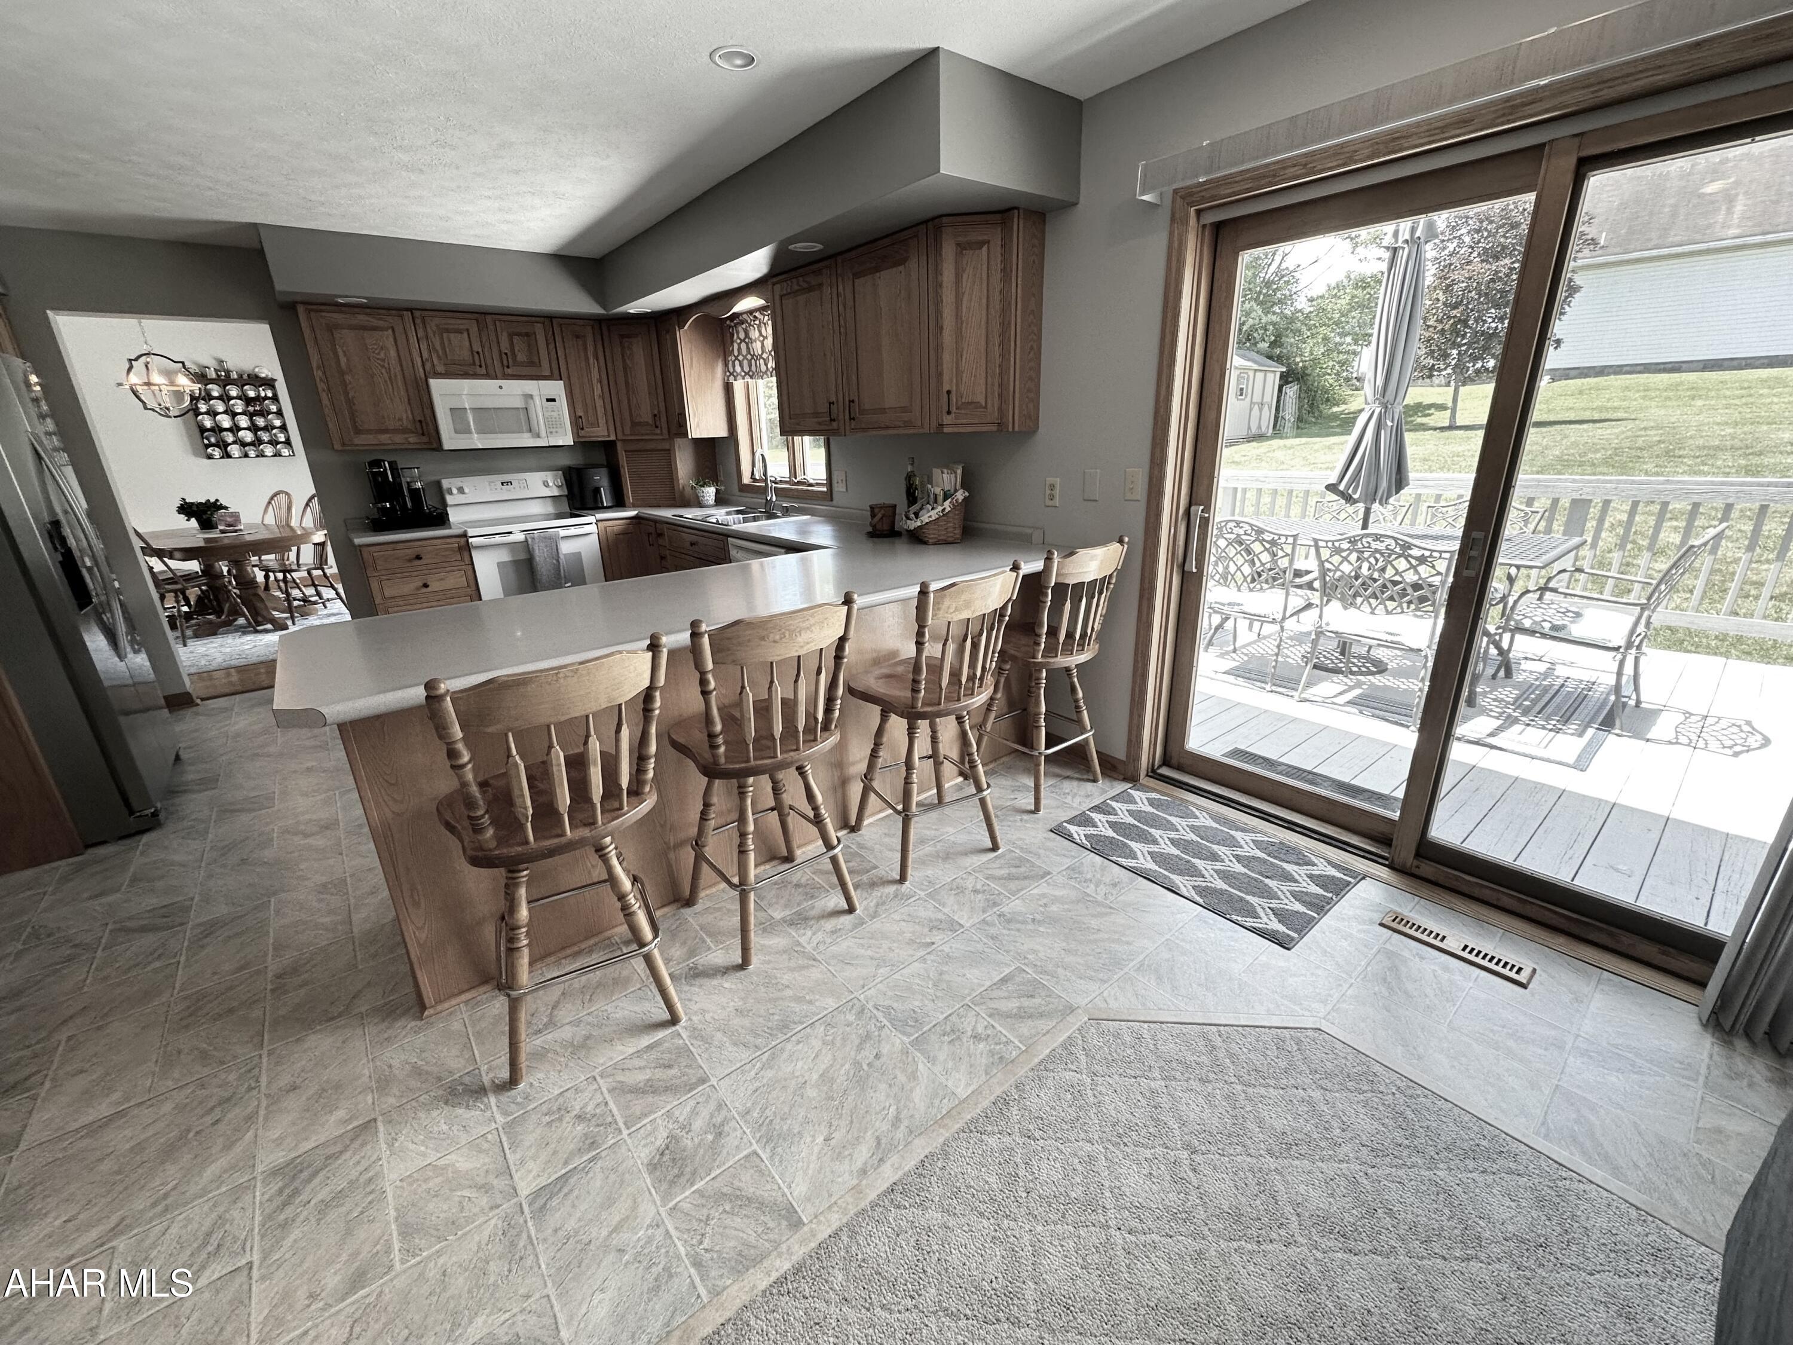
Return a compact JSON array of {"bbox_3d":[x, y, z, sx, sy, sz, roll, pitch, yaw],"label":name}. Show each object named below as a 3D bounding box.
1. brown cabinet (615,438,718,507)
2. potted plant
[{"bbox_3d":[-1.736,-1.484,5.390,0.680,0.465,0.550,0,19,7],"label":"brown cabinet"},{"bbox_3d":[-5.890,-1.346,6.183,0.340,0.280,0.330,-16,24,-35],"label":"potted plant"}]

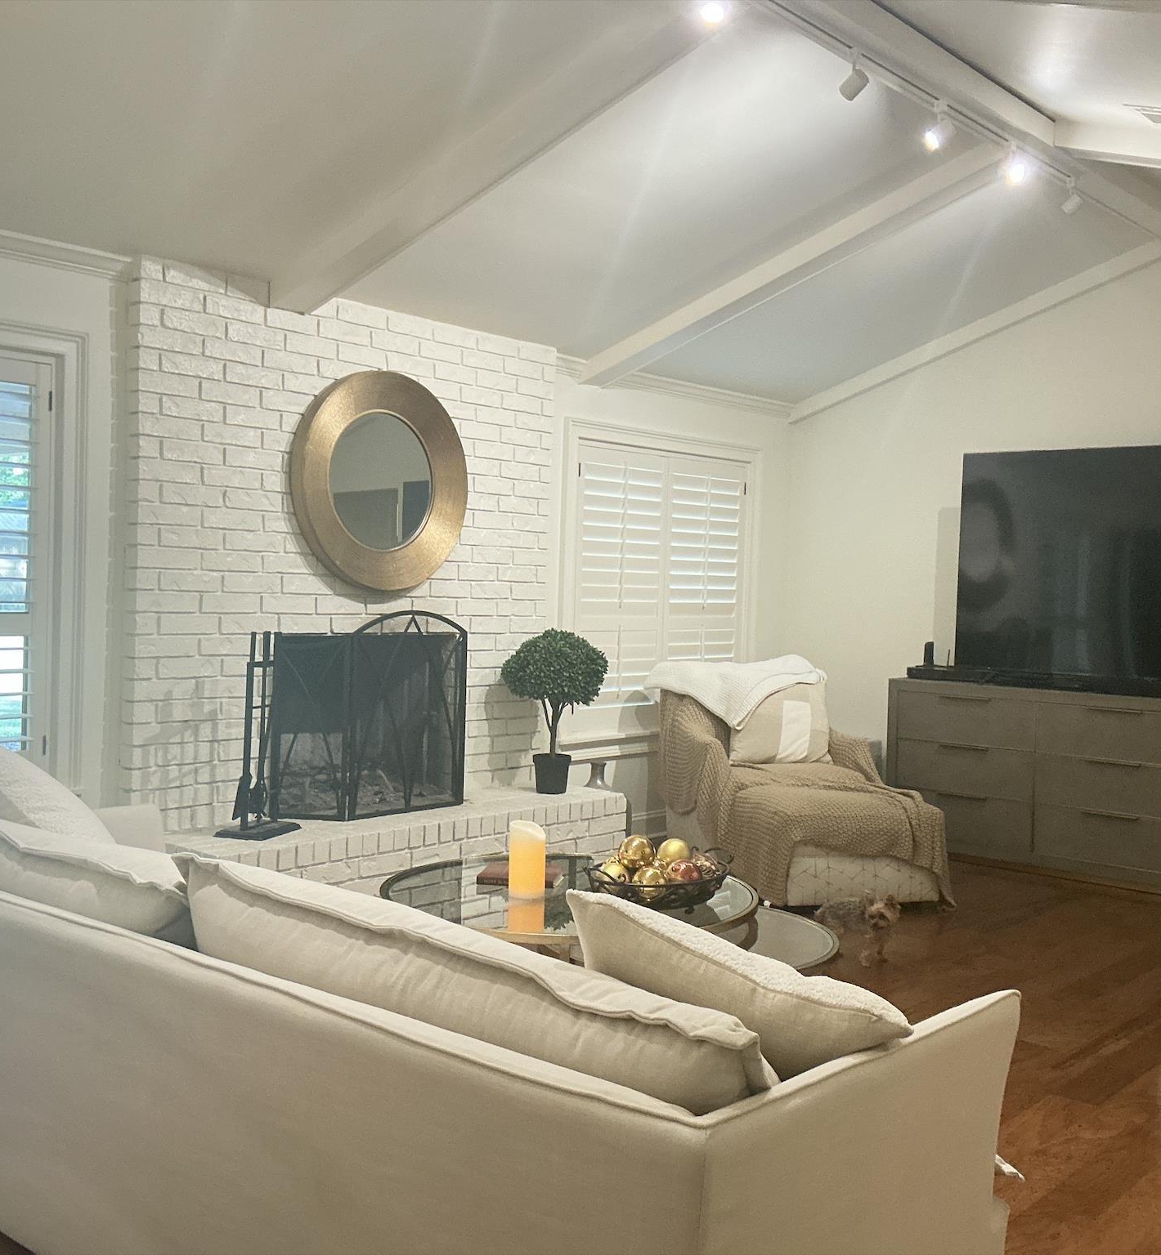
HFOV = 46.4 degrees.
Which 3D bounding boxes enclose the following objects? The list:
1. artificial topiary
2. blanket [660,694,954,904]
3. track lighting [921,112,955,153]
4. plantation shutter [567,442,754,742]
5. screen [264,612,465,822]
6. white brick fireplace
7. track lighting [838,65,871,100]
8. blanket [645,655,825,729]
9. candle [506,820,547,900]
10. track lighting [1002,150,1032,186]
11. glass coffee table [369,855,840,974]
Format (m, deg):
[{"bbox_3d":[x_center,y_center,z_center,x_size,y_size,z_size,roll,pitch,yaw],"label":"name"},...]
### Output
[{"bbox_3d":[-0.118,0.290,5.989,0.450,0.563,0.470,2,2,0],"label":"artificial topiary"},{"bbox_3d":[0.952,0.730,6.093,0.860,0.740,1.120,1,2,-15],"label":"blanket"},{"bbox_3d":[1.232,-1.705,4.664,0.110,0.125,0.075,0,2,-37],"label":"track lighting"},{"bbox_3d":[0.445,-0.190,7.109,0.060,1.470,1.440,3,2,42],"label":"plantation shutter"},{"bbox_3d":[-0.747,0.332,5.408,0.207,0.792,0.972,3,2,42],"label":"screen"},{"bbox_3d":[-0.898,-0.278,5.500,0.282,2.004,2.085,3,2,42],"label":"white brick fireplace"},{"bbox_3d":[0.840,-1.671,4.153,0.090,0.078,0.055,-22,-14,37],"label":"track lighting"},{"bbox_3d":[0.749,0.318,6.691,0.780,0.310,0.360,1,2,-15],"label":"blanket"},{"bbox_3d":[-0.135,0.587,3.440,0.090,0.185,0.090,2,2,0],"label":"candle"},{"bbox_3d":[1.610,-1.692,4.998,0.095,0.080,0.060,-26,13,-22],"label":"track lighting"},{"bbox_3d":[0.068,0.959,3.661,1.280,0.460,1.030,3,2,42],"label":"glass coffee table"}]

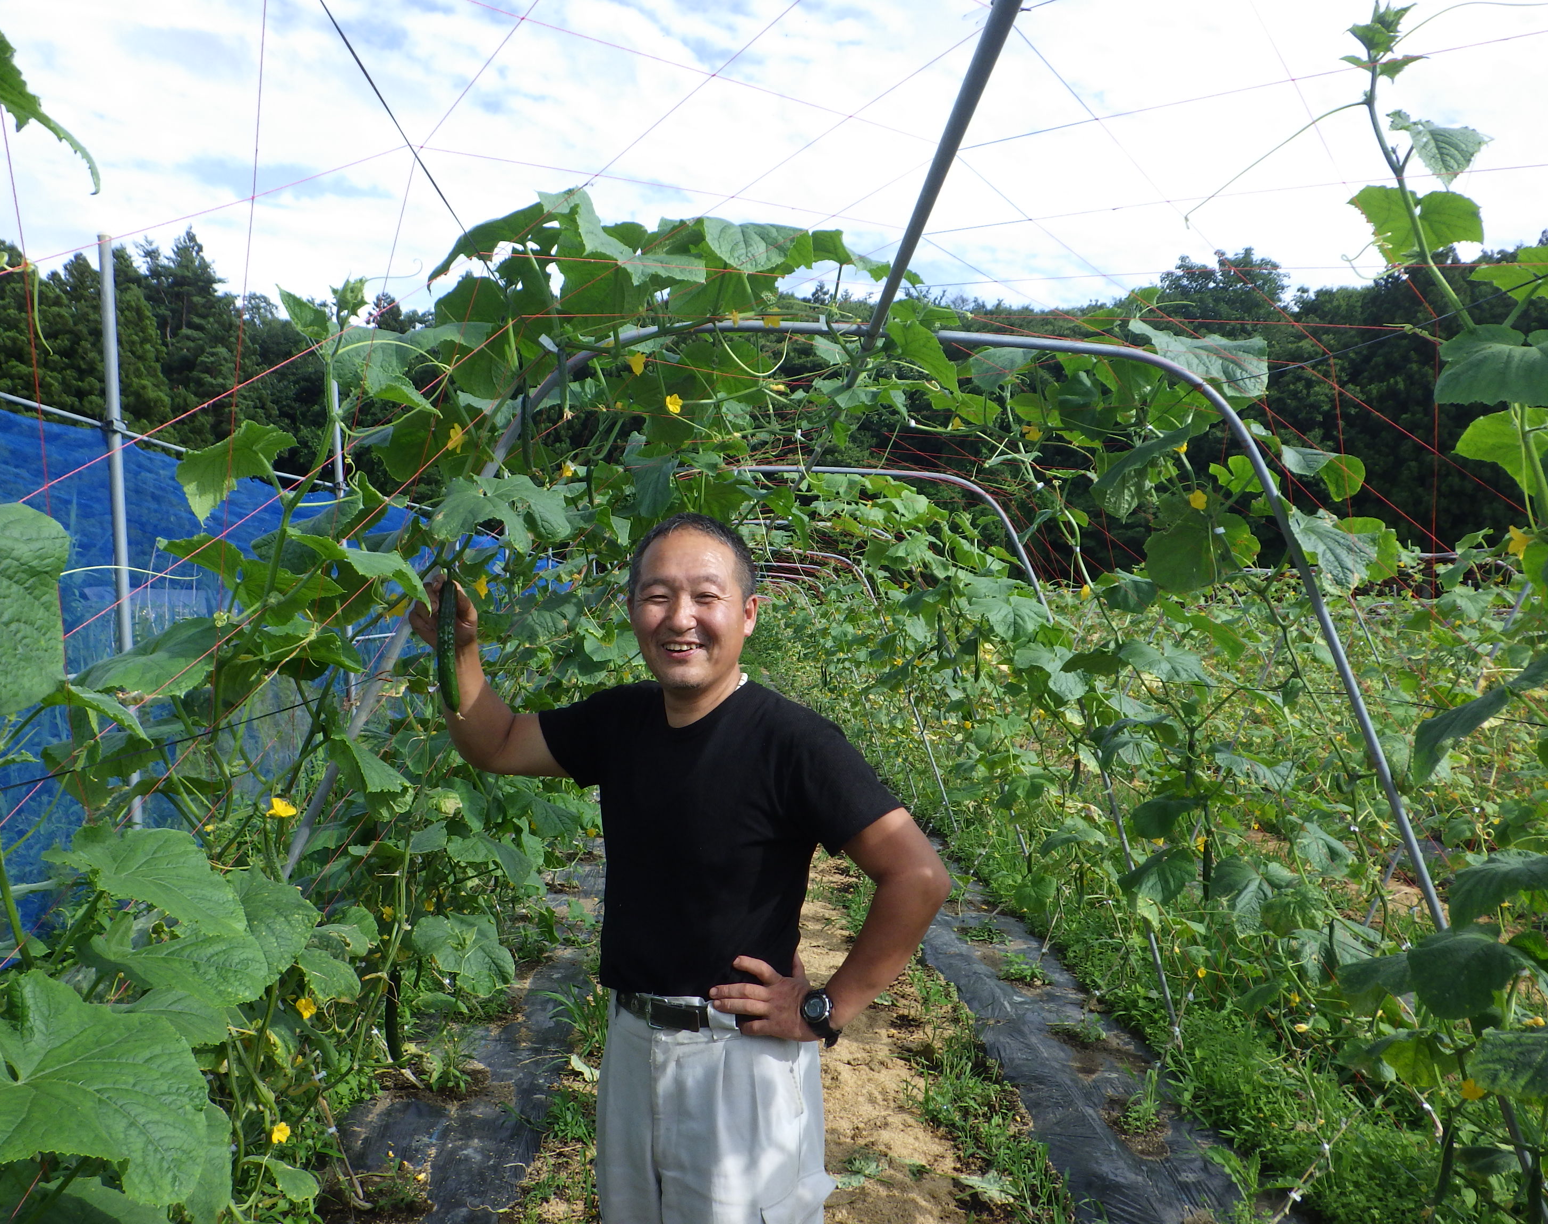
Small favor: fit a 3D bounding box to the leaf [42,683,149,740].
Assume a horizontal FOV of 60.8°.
[{"bbox_3d":[-0.719,0.105,1.400,0.115,0.061,0.110,0,0,0],"label":"leaf"}]

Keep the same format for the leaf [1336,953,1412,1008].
[{"bbox_3d":[1.263,0.768,2.750,0.186,0.120,0.150,0,0,0],"label":"leaf"}]

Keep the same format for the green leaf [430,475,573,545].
[{"bbox_3d":[-0.394,-0.149,1.900,0.205,0.101,0.140,-1,1,0],"label":"green leaf"}]

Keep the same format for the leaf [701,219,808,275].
[{"bbox_3d":[-0.031,-0.583,2.100,0.175,0.050,0.135,-2,44,-6],"label":"leaf"}]

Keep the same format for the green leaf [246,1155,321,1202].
[{"bbox_3d":[-0.785,0.901,2.100,0.120,0.040,0.085,26,32,9],"label":"green leaf"}]

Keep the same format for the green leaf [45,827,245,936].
[{"bbox_3d":[-0.676,0.286,1.420,0.215,0.050,0.175,13,22,11],"label":"green leaf"}]

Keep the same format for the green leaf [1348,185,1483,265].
[{"bbox_3d":[0.689,-0.415,1.420,0.137,0.035,0.110,5,-30,-4],"label":"green leaf"}]

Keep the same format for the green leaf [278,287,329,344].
[{"bbox_3d":[-0.578,-0.363,1.620,0.066,0.067,0.050,-1,1,0],"label":"green leaf"}]

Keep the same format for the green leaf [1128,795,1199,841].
[{"bbox_3d":[1.061,0.560,3.600,0.145,0.060,0.180,-42,42,-22],"label":"green leaf"}]

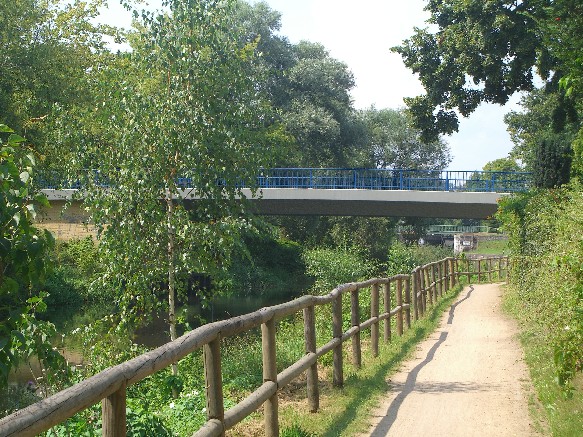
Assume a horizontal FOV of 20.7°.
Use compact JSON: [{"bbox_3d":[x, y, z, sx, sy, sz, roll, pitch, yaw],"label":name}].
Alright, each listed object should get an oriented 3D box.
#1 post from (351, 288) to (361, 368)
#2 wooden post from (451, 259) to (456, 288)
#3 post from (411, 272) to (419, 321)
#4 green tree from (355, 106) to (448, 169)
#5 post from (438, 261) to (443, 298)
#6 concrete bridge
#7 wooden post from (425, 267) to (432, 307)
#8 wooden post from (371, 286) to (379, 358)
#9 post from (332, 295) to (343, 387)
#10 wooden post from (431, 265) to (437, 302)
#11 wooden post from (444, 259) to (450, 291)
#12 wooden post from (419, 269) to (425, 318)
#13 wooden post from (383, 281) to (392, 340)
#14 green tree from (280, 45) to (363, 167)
[{"bbox_3d":[0.846,1.446,20.796,0.100,1.040,0.100,-2,-1,0],"label":"post"},{"bbox_3d":[5.622,1.943,56.016,0.115,1.040,0.115,-2,-1,0],"label":"wooden post"},{"bbox_3d":[2.616,1.648,33.800,0.105,1.000,0.105,-5,-1,0],"label":"post"},{"bbox_3d":[7.980,-2.732,115.000,7.000,10.800,7.000,0,-1,0],"label":"green tree"},{"bbox_3d":[4.494,1.852,48.363,0.100,1.040,0.100,-2,-1,0],"label":"post"},{"bbox_3d":[-0.398,-0.746,79.500,25.000,3.400,4.000,0,-1,5],"label":"concrete bridge"},{"bbox_3d":[3.522,1.753,41.079,0.100,1.040,0.100,-6,-1,0],"label":"wooden post"},{"bbox_3d":[1.200,1.460,22.790,0.100,1.040,0.100,0,-1,0],"label":"wooden post"},{"bbox_3d":[0.530,1.379,18.084,0.108,1.040,0.108,-1,-1,0],"label":"post"},{"bbox_3d":[3.879,1.779,43.438,0.100,1.040,0.100,-4,-1,0],"label":"wooden post"},{"bbox_3d":[4.893,1.821,50.500,0.110,1.030,0.110,-4,-1,0],"label":"wooden post"},{"bbox_3d":[2.836,1.614,34.900,0.105,1.000,0.105,-4,-1,0],"label":"wooden post"},{"bbox_3d":[1.590,1.532,26.500,0.105,1.000,0.105,-1,-1,0],"label":"wooden post"},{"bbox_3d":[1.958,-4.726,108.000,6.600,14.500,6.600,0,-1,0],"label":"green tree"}]

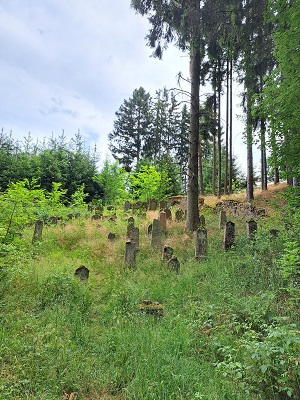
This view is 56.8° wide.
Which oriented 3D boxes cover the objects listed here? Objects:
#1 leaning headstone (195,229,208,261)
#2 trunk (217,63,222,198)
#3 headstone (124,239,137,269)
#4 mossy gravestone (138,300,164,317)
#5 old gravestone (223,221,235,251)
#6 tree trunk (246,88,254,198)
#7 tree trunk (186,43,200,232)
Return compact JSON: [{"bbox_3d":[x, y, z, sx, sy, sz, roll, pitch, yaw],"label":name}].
[{"bbox_3d":[2.330,2.029,12.500,0.470,1.400,0.200,5,-5,-18],"label":"leaning headstone"},{"bbox_3d":[7.174,-7.092,28.500,0.420,13.800,0.420,1,-5,0],"label":"trunk"},{"bbox_3d":[-0.816,2.259,11.600,0.430,1.250,0.180,5,-5,-12],"label":"headstone"},{"bbox_3d":[0.030,2.201,5.600,0.480,0.300,0.260,2,-5,-8],"label":"mossy gravestone"},{"bbox_3d":[3.831,1.738,13.500,0.420,1.420,0.200,8,-6,-22],"label":"old gravestone"},{"bbox_3d":[8.879,-4.771,24.500,0.550,9.800,0.550,1,-5,0],"label":"tree trunk"},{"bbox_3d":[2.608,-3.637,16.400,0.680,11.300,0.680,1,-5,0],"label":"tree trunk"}]

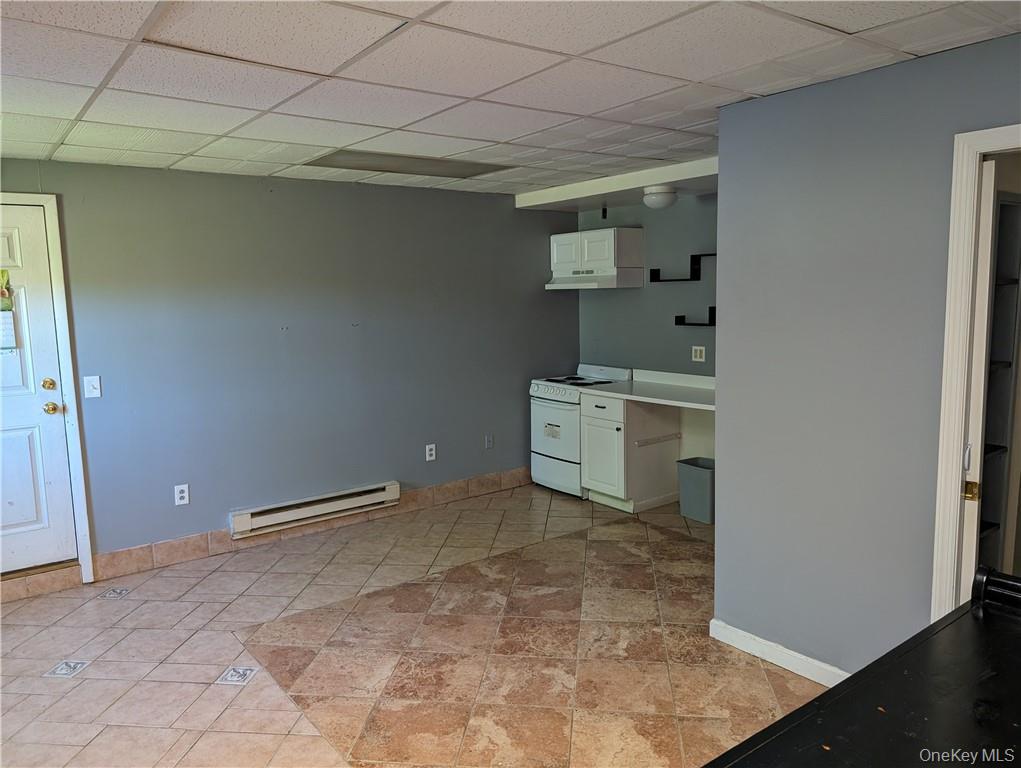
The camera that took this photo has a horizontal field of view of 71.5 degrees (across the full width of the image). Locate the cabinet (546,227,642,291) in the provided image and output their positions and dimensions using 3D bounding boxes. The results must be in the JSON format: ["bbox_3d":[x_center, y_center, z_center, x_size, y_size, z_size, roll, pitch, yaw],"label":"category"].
[{"bbox_3d":[0.669,-1.023,5.862,0.455,0.480,0.750,-7,9,-38],"label":"cabinet"}]

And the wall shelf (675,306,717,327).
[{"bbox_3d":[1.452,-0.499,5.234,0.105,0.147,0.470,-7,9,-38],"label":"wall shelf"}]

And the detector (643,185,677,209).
[{"bbox_3d":[1.046,-1.288,4.932,0.250,0.138,0.250,-1,7,0],"label":"detector"}]

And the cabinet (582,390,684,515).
[{"bbox_3d":[0.958,0.497,5.607,0.610,0.876,0.457,-7,9,-38],"label":"cabinet"}]

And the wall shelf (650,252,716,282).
[{"bbox_3d":[1.350,-0.866,5.306,0.105,0.192,0.660,-7,9,-38],"label":"wall shelf"}]

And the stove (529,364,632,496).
[{"bbox_3d":[0.609,0.387,6.005,0.635,1.010,0.610,-7,9,-38],"label":"stove"}]

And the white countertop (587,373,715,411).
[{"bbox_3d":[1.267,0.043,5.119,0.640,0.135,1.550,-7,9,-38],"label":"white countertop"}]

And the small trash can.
[{"bbox_3d":[1.418,0.778,5.184,0.250,0.405,0.320,-7,9,-38],"label":"small trash can"}]

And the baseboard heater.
[{"bbox_3d":[-1.350,0.879,5.037,1.215,0.168,0.068,-6,9,-35],"label":"baseboard heater"}]

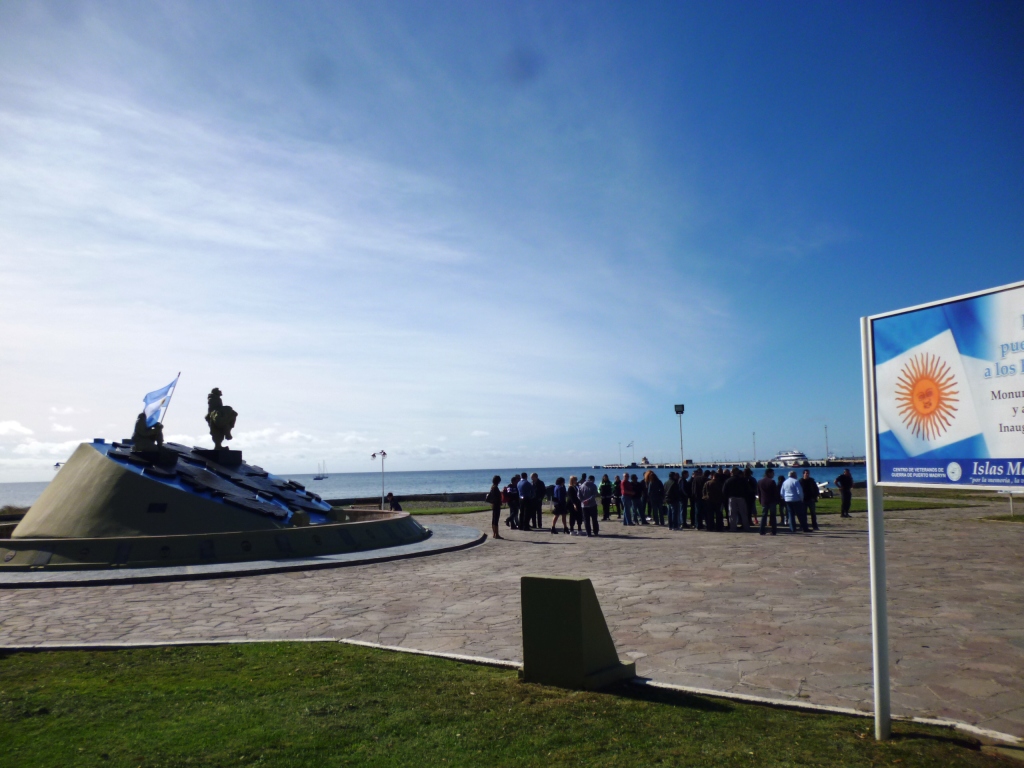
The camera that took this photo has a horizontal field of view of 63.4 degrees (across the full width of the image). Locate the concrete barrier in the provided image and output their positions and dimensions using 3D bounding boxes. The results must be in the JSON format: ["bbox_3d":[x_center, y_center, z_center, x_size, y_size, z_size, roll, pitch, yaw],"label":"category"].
[{"bbox_3d":[0.527,2.023,6.930,0.714,0.842,0.644,-6,-7,39],"label":"concrete barrier"}]

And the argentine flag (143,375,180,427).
[{"bbox_3d":[-9.785,0.534,23.091,0.900,1.413,0.450,1,-6,-23],"label":"argentine flag"}]

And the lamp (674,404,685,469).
[{"bbox_3d":[9.855,4.061,47.807,0.550,5.740,0.400,-3,-6,14],"label":"lamp"}]

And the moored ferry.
[{"bbox_3d":[191.060,51.341,567.184,9.000,11.579,28.000,0,-6,-18],"label":"moored ferry"}]

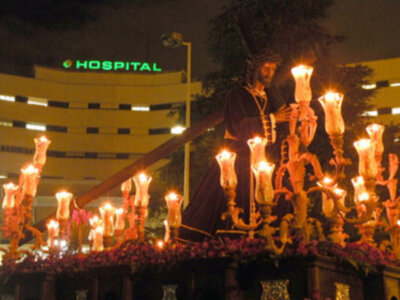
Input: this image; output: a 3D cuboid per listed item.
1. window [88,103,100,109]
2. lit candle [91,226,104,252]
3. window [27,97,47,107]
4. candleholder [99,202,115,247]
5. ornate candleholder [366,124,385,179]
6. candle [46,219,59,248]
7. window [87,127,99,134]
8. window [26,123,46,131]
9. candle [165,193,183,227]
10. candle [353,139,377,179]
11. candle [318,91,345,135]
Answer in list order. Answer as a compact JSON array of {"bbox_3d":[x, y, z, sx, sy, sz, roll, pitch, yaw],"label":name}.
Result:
[{"bbox_3d":[-14.694,-6.071,90.000,1.580,0.850,0.150,2,-14,-3],"label":"window"},{"bbox_3d":[-1.236,1.079,7.800,0.165,0.298,0.165,1,-13,0],"label":"lit candle"},{"bbox_3d":[-22.176,-6.565,88.500,2.650,0.920,0.150,6,-14,-18],"label":"window"},{"bbox_3d":[-0.954,0.770,6.600,0.170,0.452,0.170,1,-13,0],"label":"candleholder"},{"bbox_3d":[1.506,0.017,5.550,0.155,0.490,0.155,1,-12,0],"label":"ornate candleholder"},{"bbox_3d":[-1.635,0.937,7.200,0.125,0.330,0.125,1,-12,0],"label":"candle"},{"bbox_3d":[-15.225,-2.694,92.000,1.680,0.880,0.150,2,-12,-2],"label":"window"},{"bbox_3d":[-22.269,-3.060,88.000,2.650,0.900,0.150,6,-14,-18],"label":"window"},{"bbox_3d":[-0.256,0.584,6.250,0.170,0.330,0.170,1,-13,0],"label":"candle"},{"bbox_3d":[1.271,0.066,5.000,0.170,0.288,0.170,1,-13,0],"label":"candle"},{"bbox_3d":[0.894,-0.249,4.400,0.165,0.270,0.165,1,-12,0],"label":"candle"}]

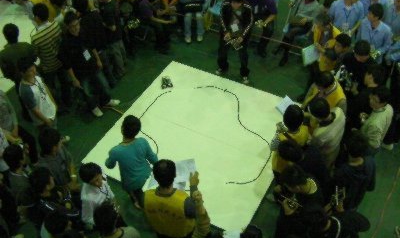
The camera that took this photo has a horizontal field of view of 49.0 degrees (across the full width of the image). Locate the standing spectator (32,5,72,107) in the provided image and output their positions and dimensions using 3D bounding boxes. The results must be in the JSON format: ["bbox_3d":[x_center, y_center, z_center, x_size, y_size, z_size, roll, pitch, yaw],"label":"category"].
[{"bbox_3d":[-2.010,-0.882,6.289,0.600,1.680,0.450,-35,55,-25],"label":"standing spectator"}]

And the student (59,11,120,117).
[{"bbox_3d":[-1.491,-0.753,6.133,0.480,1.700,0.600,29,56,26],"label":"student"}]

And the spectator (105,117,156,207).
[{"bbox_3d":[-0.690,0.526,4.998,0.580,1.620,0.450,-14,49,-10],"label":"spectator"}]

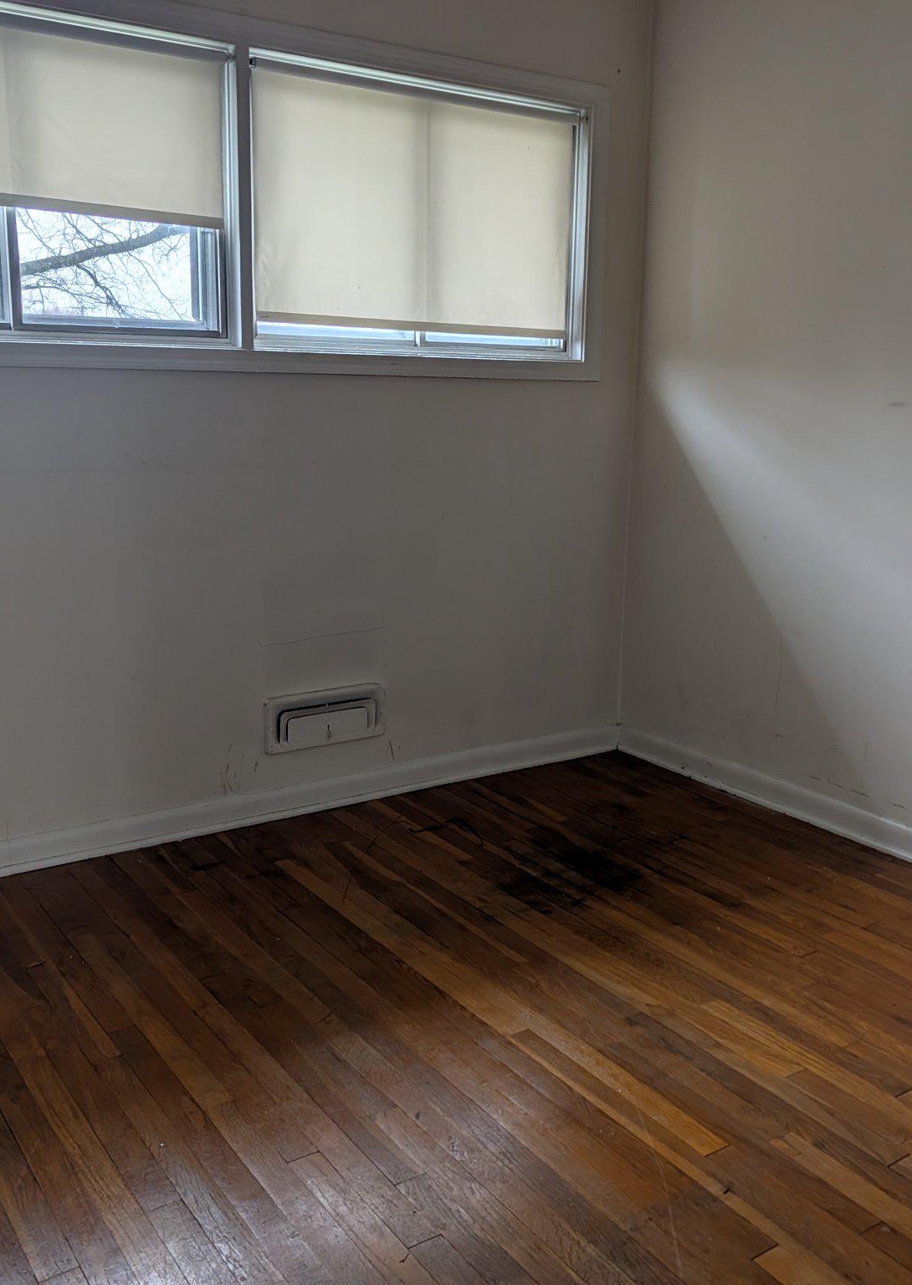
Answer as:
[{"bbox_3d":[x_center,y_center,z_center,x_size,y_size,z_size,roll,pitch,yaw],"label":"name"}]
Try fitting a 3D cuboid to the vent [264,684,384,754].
[{"bbox_3d":[-0.371,0.218,3.401,0.392,0.163,0.030,-7,15,-34],"label":"vent"}]

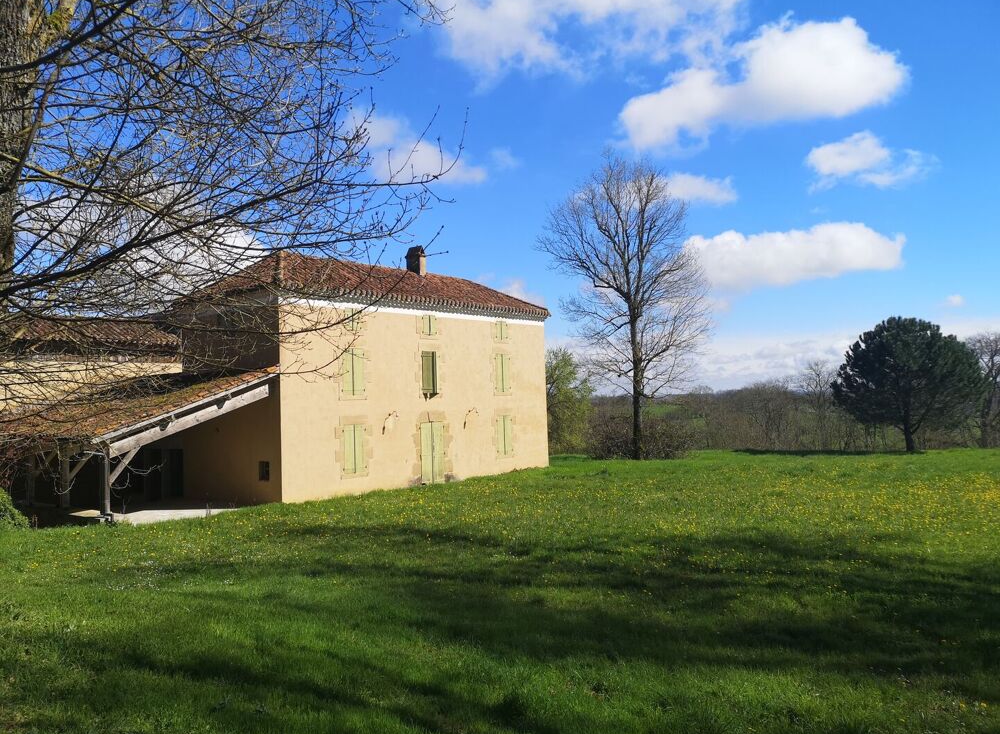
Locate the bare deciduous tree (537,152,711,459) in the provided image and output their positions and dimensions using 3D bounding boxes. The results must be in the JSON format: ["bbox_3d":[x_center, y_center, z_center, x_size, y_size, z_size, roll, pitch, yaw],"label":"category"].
[{"bbox_3d":[6.400,-3.150,40.300,8.800,15.800,8.400,-2,-2,9],"label":"bare deciduous tree"}]

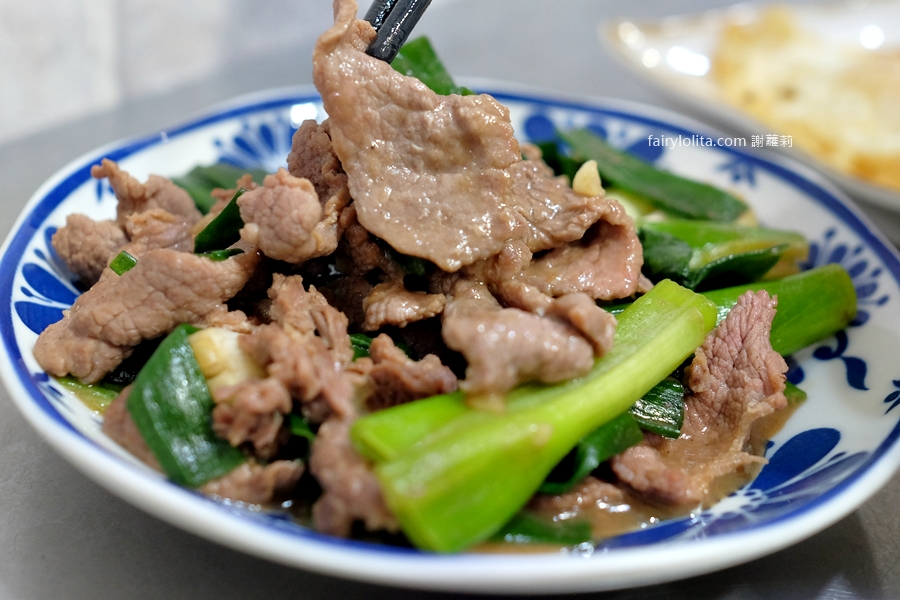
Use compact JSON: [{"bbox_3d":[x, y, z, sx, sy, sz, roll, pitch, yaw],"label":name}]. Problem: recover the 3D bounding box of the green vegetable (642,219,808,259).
[{"bbox_3d":[0.074,-0.015,0.239,0.046,0.010,0.013,4,32,-7],"label":"green vegetable"}]

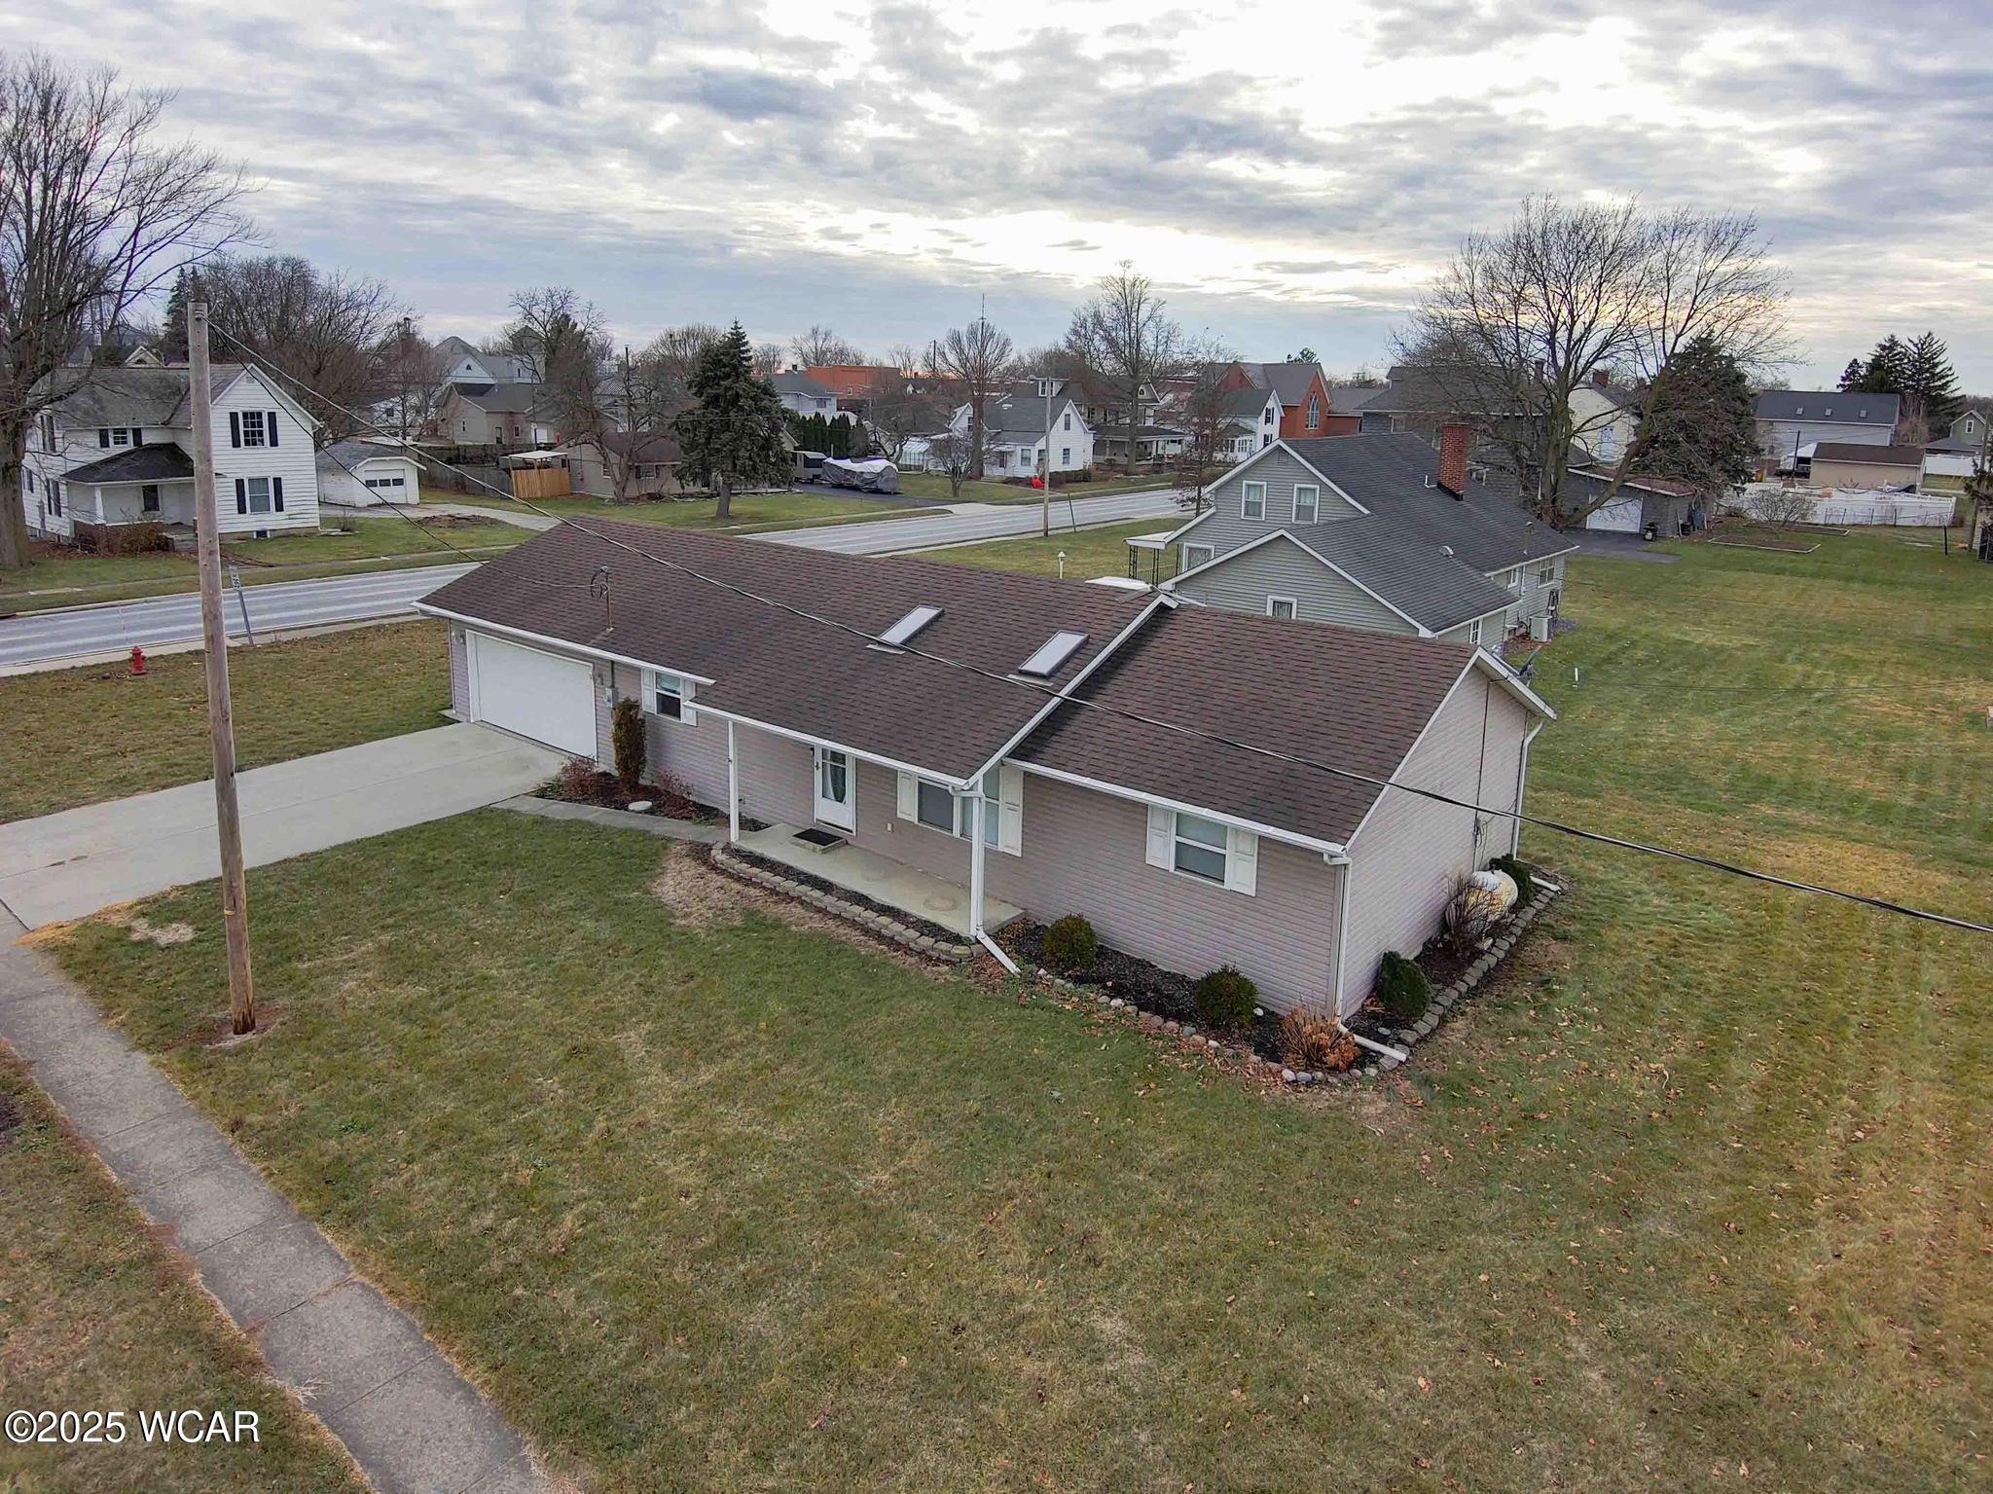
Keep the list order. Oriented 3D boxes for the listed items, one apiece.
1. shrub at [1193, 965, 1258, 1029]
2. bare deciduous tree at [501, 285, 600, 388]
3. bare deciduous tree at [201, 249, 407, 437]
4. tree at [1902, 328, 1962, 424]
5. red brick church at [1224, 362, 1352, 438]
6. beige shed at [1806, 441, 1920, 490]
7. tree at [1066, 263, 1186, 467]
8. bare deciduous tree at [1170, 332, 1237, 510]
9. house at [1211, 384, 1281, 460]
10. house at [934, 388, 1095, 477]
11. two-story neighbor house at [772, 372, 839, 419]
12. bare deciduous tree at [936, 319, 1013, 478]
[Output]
[{"bbox_3d":[3.028,3.268,15.940,0.860,0.820,0.860,5,17,12],"label":"shrub"},{"bbox_3d":[-42.361,-36.388,116.789,8.800,15.300,8.800,1,16,0],"label":"bare deciduous tree"},{"bbox_3d":[-52.908,-29.237,93.945,13.600,16.800,13.600,1,16,0],"label":"bare deciduous tree"},{"bbox_3d":[130.975,-49.219,172.219,7.200,19.000,7.200,1,16,0],"label":"tree"},{"bbox_3d":[33.222,-42.928,153.676,15.500,11.200,16.500,13,21,37],"label":"red brick church"},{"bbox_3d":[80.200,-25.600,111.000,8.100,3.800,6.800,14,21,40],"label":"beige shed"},{"bbox_3d":[13.979,-42.348,135.489,12.800,22.300,12.800,1,16,0],"label":"tree"},{"bbox_3d":[14.030,-21.214,81.241,4.600,11.400,4.400,4,17,9],"label":"bare deciduous tree"},{"bbox_3d":[29.791,-38.358,144.835,7.500,8.400,8.500,12,19,34],"label":"house"},{"bbox_3d":[2.321,-31.804,123.135,12.800,7.300,9.000,14,21,38],"label":"house"},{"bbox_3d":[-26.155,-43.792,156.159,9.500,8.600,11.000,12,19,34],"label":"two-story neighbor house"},{"bbox_3d":[-2.134,-32.785,114.413,7.400,15.200,7.400,1,16,0],"label":"bare deciduous tree"}]

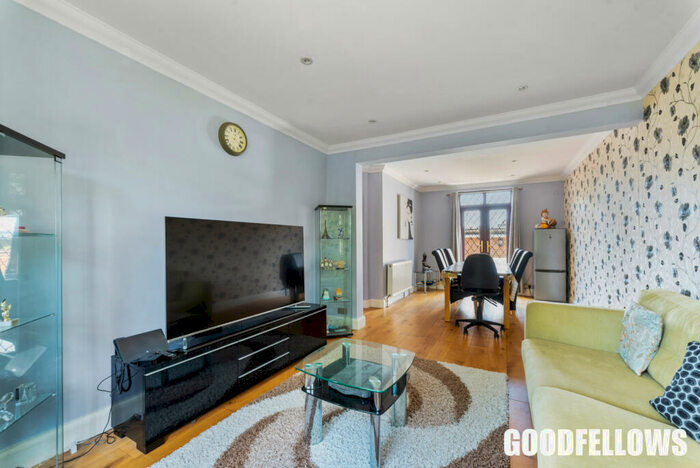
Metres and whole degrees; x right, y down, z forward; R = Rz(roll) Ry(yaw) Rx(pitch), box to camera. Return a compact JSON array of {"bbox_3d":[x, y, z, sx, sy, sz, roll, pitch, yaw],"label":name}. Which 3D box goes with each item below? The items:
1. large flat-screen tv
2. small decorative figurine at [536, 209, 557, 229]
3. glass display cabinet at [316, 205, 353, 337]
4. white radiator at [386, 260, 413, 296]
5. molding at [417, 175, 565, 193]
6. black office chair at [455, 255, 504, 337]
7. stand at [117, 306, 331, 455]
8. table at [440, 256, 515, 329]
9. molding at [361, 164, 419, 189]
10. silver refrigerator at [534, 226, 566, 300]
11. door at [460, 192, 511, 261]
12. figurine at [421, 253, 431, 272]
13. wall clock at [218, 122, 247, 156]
[{"bbox_3d":[-0.918,0.326,2.517,0.080,0.840,1.425,-1,-2,32],"label":"large flat-screen tv"},{"bbox_3d":[4.013,-0.313,5.564,0.230,0.410,0.370,2,-2,-44],"label":"small decorative figurine"},{"bbox_3d":[-0.218,0.472,3.584,0.430,1.630,0.370,1,-1,-15],"label":"glass display cabinet"},{"bbox_3d":[1.044,0.881,5.595,0.100,0.575,1.200,0,-2,30],"label":"white radiator"},{"bbox_3d":[3.039,-1.164,6.236,3.000,0.130,0.110,-1,-2,29],"label":"molding"},{"bbox_3d":[1.772,0.804,3.721,0.590,1.030,0.600,0,-2,30],"label":"black office chair"},{"bbox_3d":[-0.890,1.028,2.416,0.430,0.475,1.780,0,-2,30],"label":"stand"},{"bbox_3d":[2.177,0.943,4.555,0.900,0.750,1.720,-1,-2,29],"label":"table"},{"bbox_3d":[1.048,-1.176,6.018,0.380,0.130,2.400,-1,-2,29],"label":"molding"},{"bbox_3d":[3.908,0.644,5.342,0.475,1.465,0.530,0,-2,30],"label":"silver refrigerator"},{"bbox_3d":[3.085,0.208,6.237,1.100,2.370,0.100,0,-2,30],"label":"door"},{"bbox_3d":[1.819,0.687,6.564,0.220,0.470,0.170,0,-2,15],"label":"figurine"},{"bbox_3d":[-1.095,-0.891,2.572,0.060,0.300,0.300,-1,-2,29],"label":"wall clock"}]

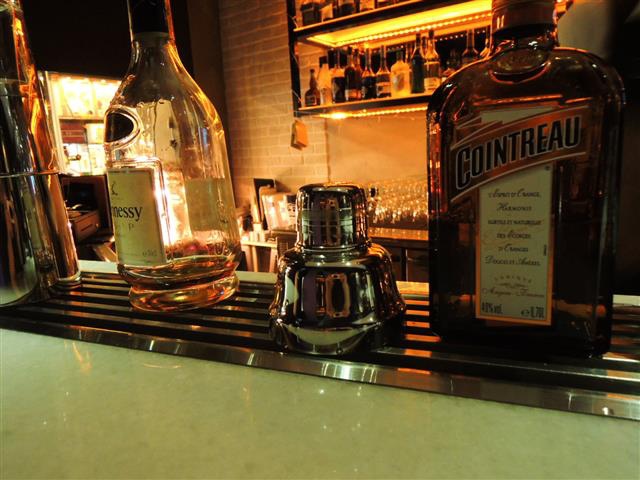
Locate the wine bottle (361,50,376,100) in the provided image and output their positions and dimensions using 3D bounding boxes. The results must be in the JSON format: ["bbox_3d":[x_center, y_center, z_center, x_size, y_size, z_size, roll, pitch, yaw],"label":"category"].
[{"bbox_3d":[0.274,-0.920,2.488,0.078,0.283,0.078,-3,12,1],"label":"wine bottle"}]

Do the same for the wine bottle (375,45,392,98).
[{"bbox_3d":[0.349,-0.914,2.437,0.079,0.284,0.079,-3,12,1],"label":"wine bottle"}]

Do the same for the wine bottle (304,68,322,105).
[{"bbox_3d":[-0.048,-0.922,2.716,0.092,0.225,0.092,5,14,34],"label":"wine bottle"}]

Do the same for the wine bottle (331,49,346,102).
[{"bbox_3d":[0.106,-0.953,2.599,0.078,0.317,0.078,-3,12,1],"label":"wine bottle"}]

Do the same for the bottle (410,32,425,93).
[{"bbox_3d":[0.512,-0.912,2.322,0.070,0.310,0.070,5,14,34],"label":"bottle"}]

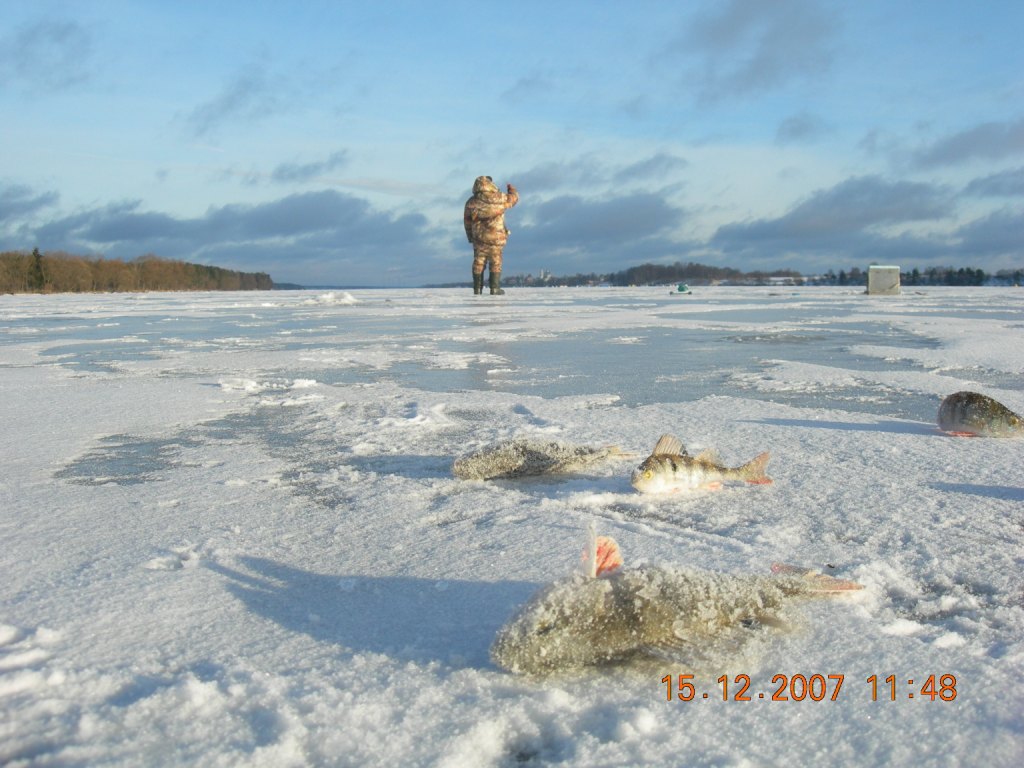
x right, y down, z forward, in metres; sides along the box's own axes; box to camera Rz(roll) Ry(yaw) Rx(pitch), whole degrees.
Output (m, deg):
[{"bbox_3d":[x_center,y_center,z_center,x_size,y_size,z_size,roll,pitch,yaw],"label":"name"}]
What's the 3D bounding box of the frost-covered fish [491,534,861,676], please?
[{"bbox_3d":[0.073,0.082,0.453,0.186,0.038,0.048,-3,6,-30],"label":"frost-covered fish"}]

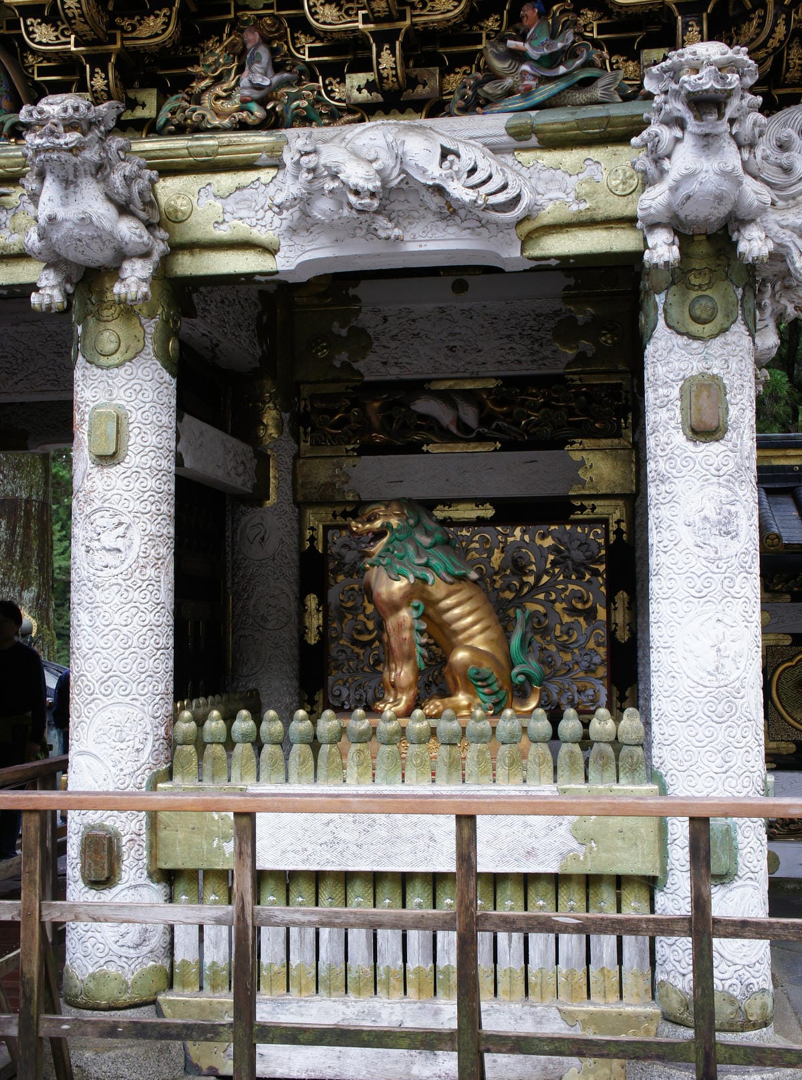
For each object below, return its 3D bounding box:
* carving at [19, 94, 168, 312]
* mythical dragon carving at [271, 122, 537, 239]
[{"bbox_3d":[-1.096,-1.150,4.335,0.430,0.700,0.460,-1,-4,8],"label":"carving"},{"bbox_3d":[-0.009,-1.266,4.317,0.954,0.391,0.220,-1,-4,8],"label":"mythical dragon carving"}]

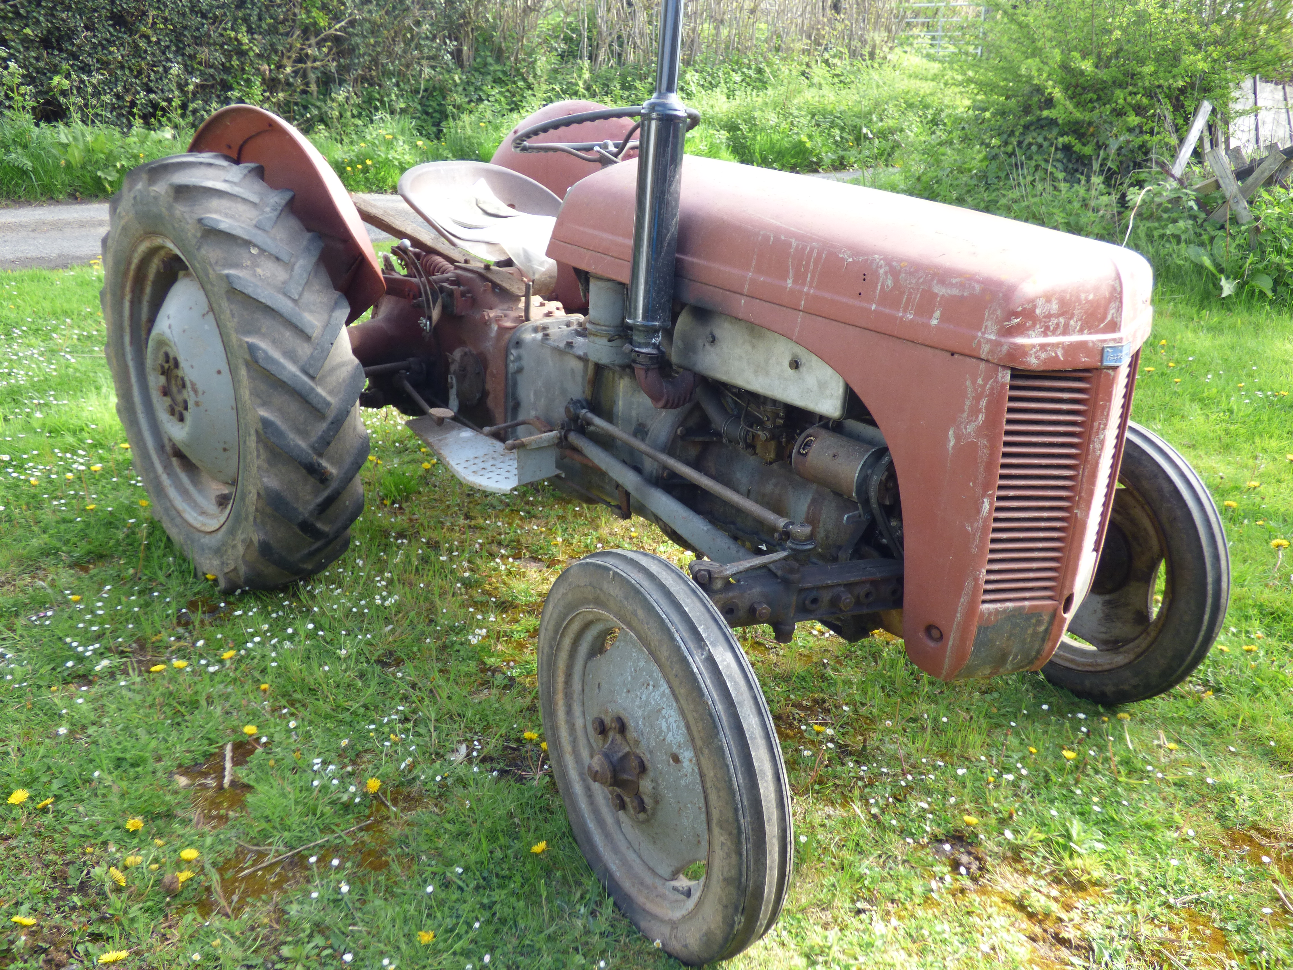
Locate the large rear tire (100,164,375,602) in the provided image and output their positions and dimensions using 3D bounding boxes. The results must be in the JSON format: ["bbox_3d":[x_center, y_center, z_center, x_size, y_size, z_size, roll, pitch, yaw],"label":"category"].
[{"bbox_3d":[-1.111,-0.278,3.139,0.280,1.160,1.155,-14,25,-38],"label":"large rear tire"}]

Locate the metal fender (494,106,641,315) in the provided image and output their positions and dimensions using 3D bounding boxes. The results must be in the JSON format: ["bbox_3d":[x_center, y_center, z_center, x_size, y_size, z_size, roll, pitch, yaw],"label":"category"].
[{"bbox_3d":[-0.202,-0.836,3.669,0.145,0.642,1.150,-14,25,-38],"label":"metal fender"}]

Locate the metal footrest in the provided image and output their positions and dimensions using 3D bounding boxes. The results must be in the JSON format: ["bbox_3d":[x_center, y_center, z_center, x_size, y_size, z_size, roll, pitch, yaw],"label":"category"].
[{"bbox_3d":[-0.465,-0.122,2.994,0.250,0.115,0.635,-14,25,-38],"label":"metal footrest"}]

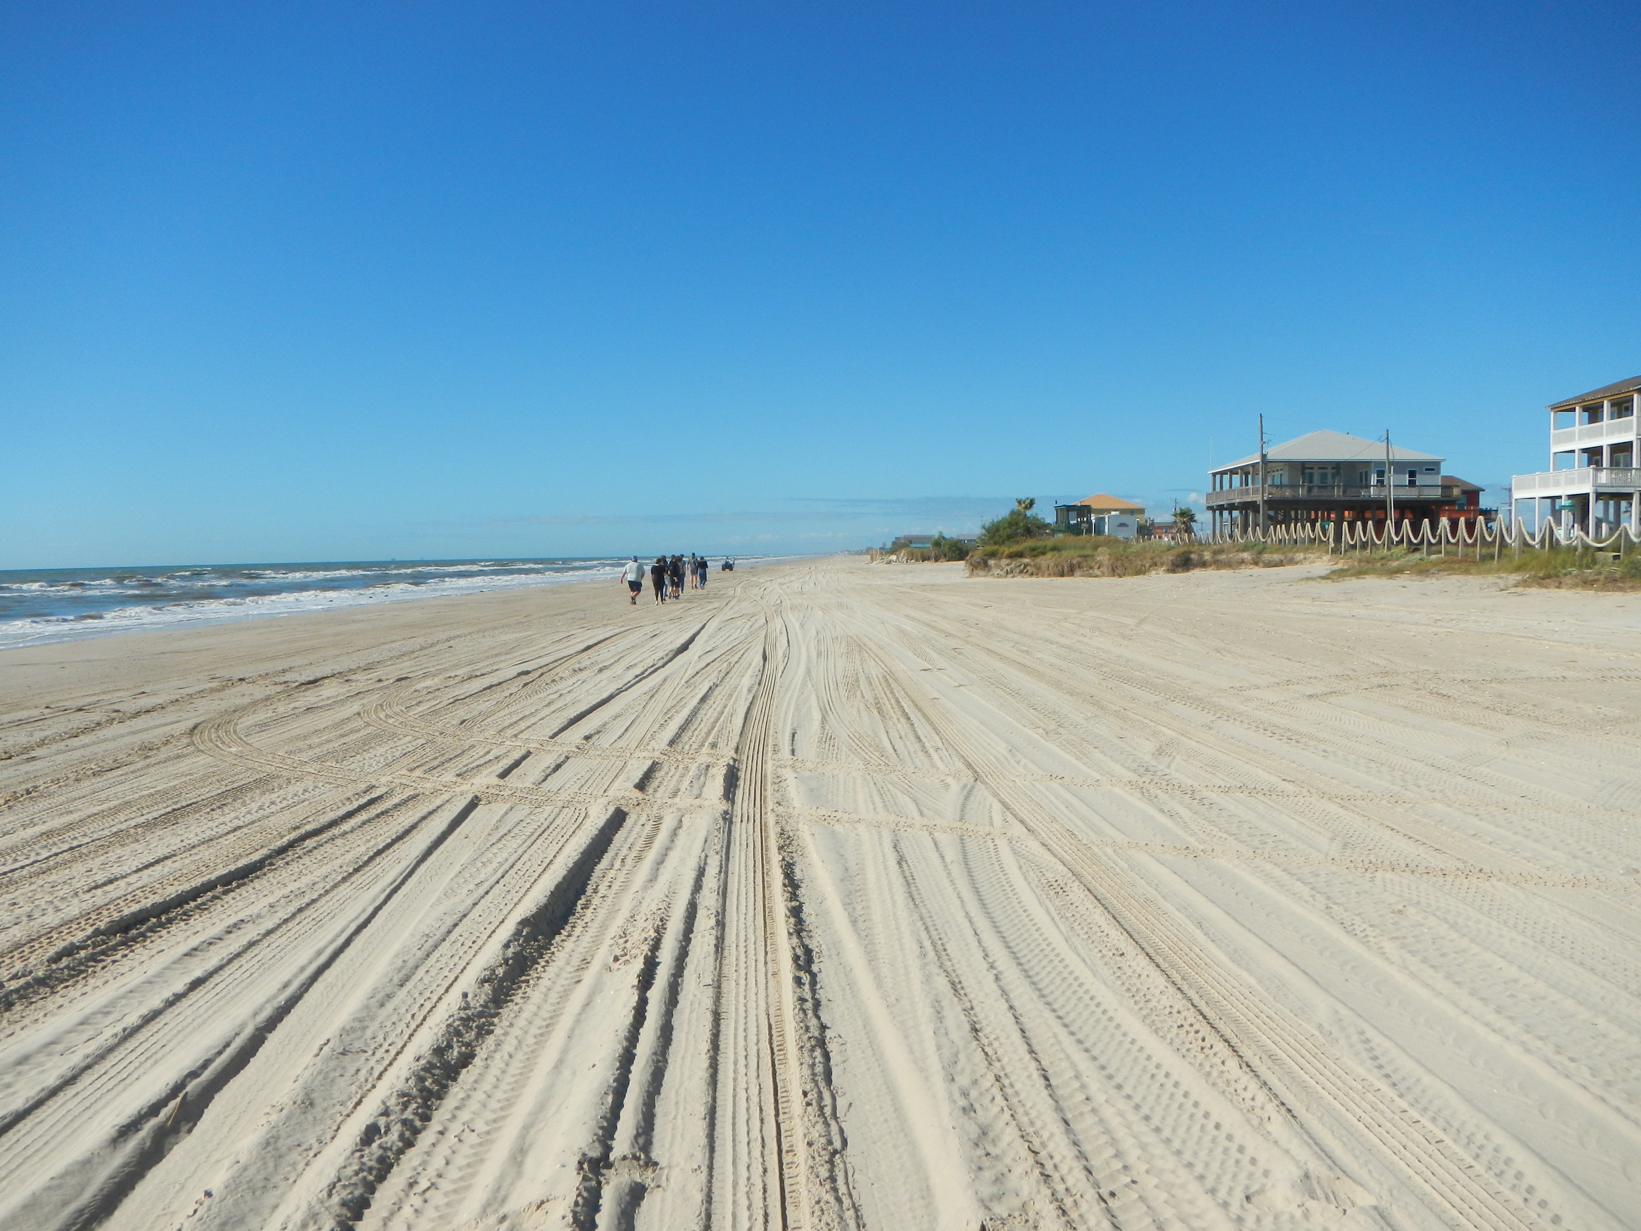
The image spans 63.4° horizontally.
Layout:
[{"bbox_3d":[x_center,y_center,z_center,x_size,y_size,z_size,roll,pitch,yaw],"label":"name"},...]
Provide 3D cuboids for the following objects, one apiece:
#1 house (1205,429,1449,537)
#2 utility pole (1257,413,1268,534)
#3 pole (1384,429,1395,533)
[{"bbox_3d":[40.230,-10.080,106.000,14.300,9.500,14.800,-1,3,0],"label":"house"},{"bbox_3d":[31.280,-9.440,94.000,0.300,9.700,0.300,-1,3,0],"label":"utility pole"},{"bbox_3d":[38.590,-8.520,90.000,0.270,8.300,0.270,-1,3,0],"label":"pole"}]

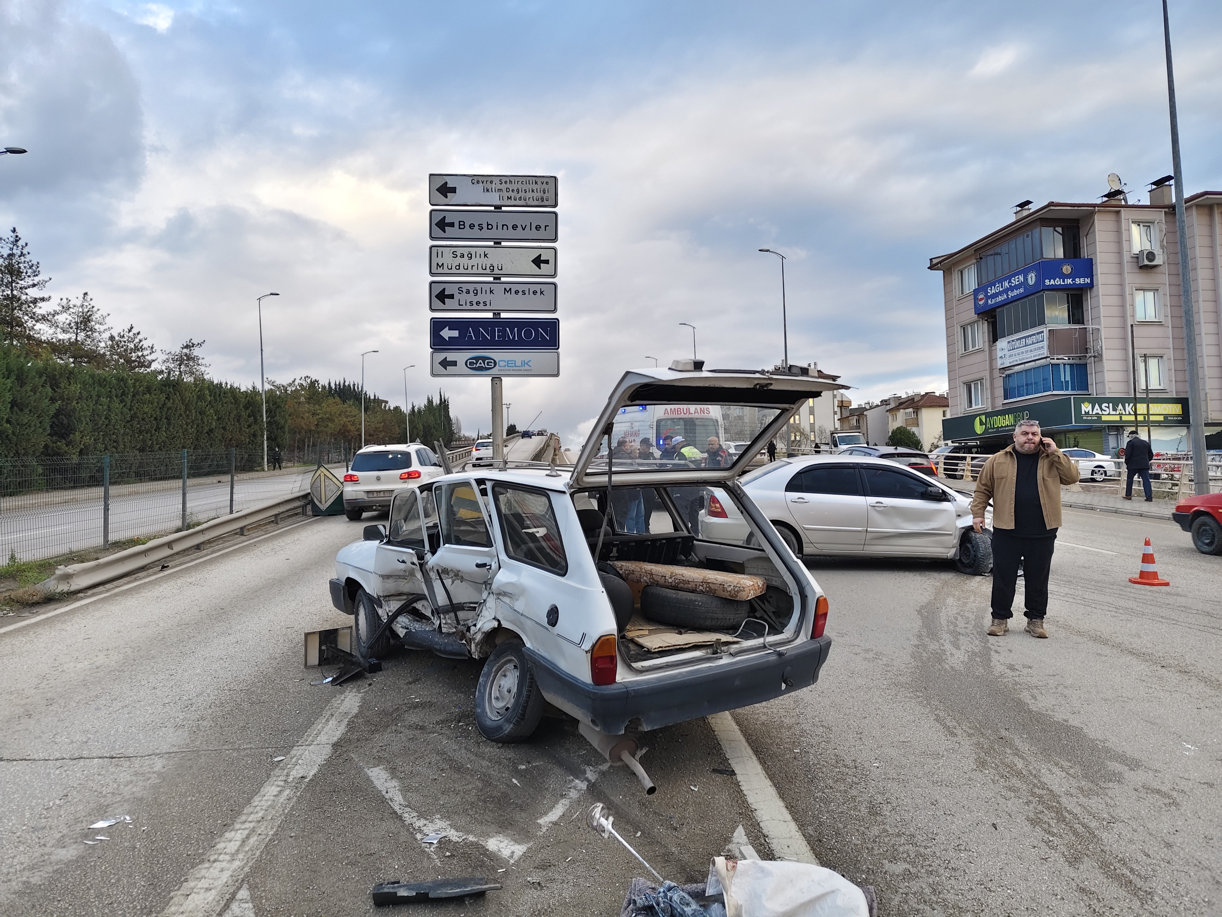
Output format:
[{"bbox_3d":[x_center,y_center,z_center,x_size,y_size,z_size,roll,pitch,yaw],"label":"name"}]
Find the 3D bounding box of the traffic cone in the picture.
[{"bbox_3d":[6.327,1.194,9.980,0.400,0.520,0.400,-3,-3,38],"label":"traffic cone"}]

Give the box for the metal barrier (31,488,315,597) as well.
[{"bbox_3d":[-7.333,1.259,15.881,0.350,0.560,10.764,-2,1,-3],"label":"metal barrier"}]

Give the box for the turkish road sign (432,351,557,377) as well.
[{"bbox_3d":[-1.711,-1.397,12.500,1.910,0.390,0.050,-1,-2,-6],"label":"turkish road sign"}]

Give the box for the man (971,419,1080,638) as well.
[{"bbox_3d":[3.495,0.588,7.254,0.780,1.810,0.420,-2,-2,24],"label":"man"}]

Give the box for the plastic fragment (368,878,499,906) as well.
[{"bbox_3d":[-0.666,1.642,3.217,0.480,0.055,0.100,-2,1,-6],"label":"plastic fragment"}]

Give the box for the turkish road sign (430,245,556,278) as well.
[{"bbox_3d":[-1.450,-2.425,10.420,1.585,0.395,0.040,-1,-2,-3],"label":"turkish road sign"}]

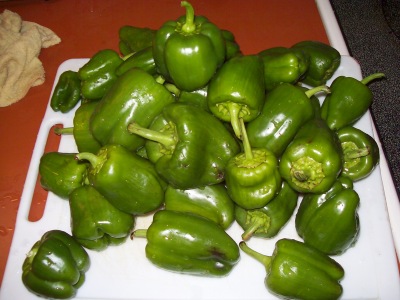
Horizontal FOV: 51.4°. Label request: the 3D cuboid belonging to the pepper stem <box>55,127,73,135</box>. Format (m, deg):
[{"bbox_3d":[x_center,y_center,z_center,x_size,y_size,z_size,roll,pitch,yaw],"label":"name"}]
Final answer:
[{"bbox_3d":[-0.187,-0.027,0.570,0.025,0.008,0.008,-3,61,0],"label":"pepper stem"}]

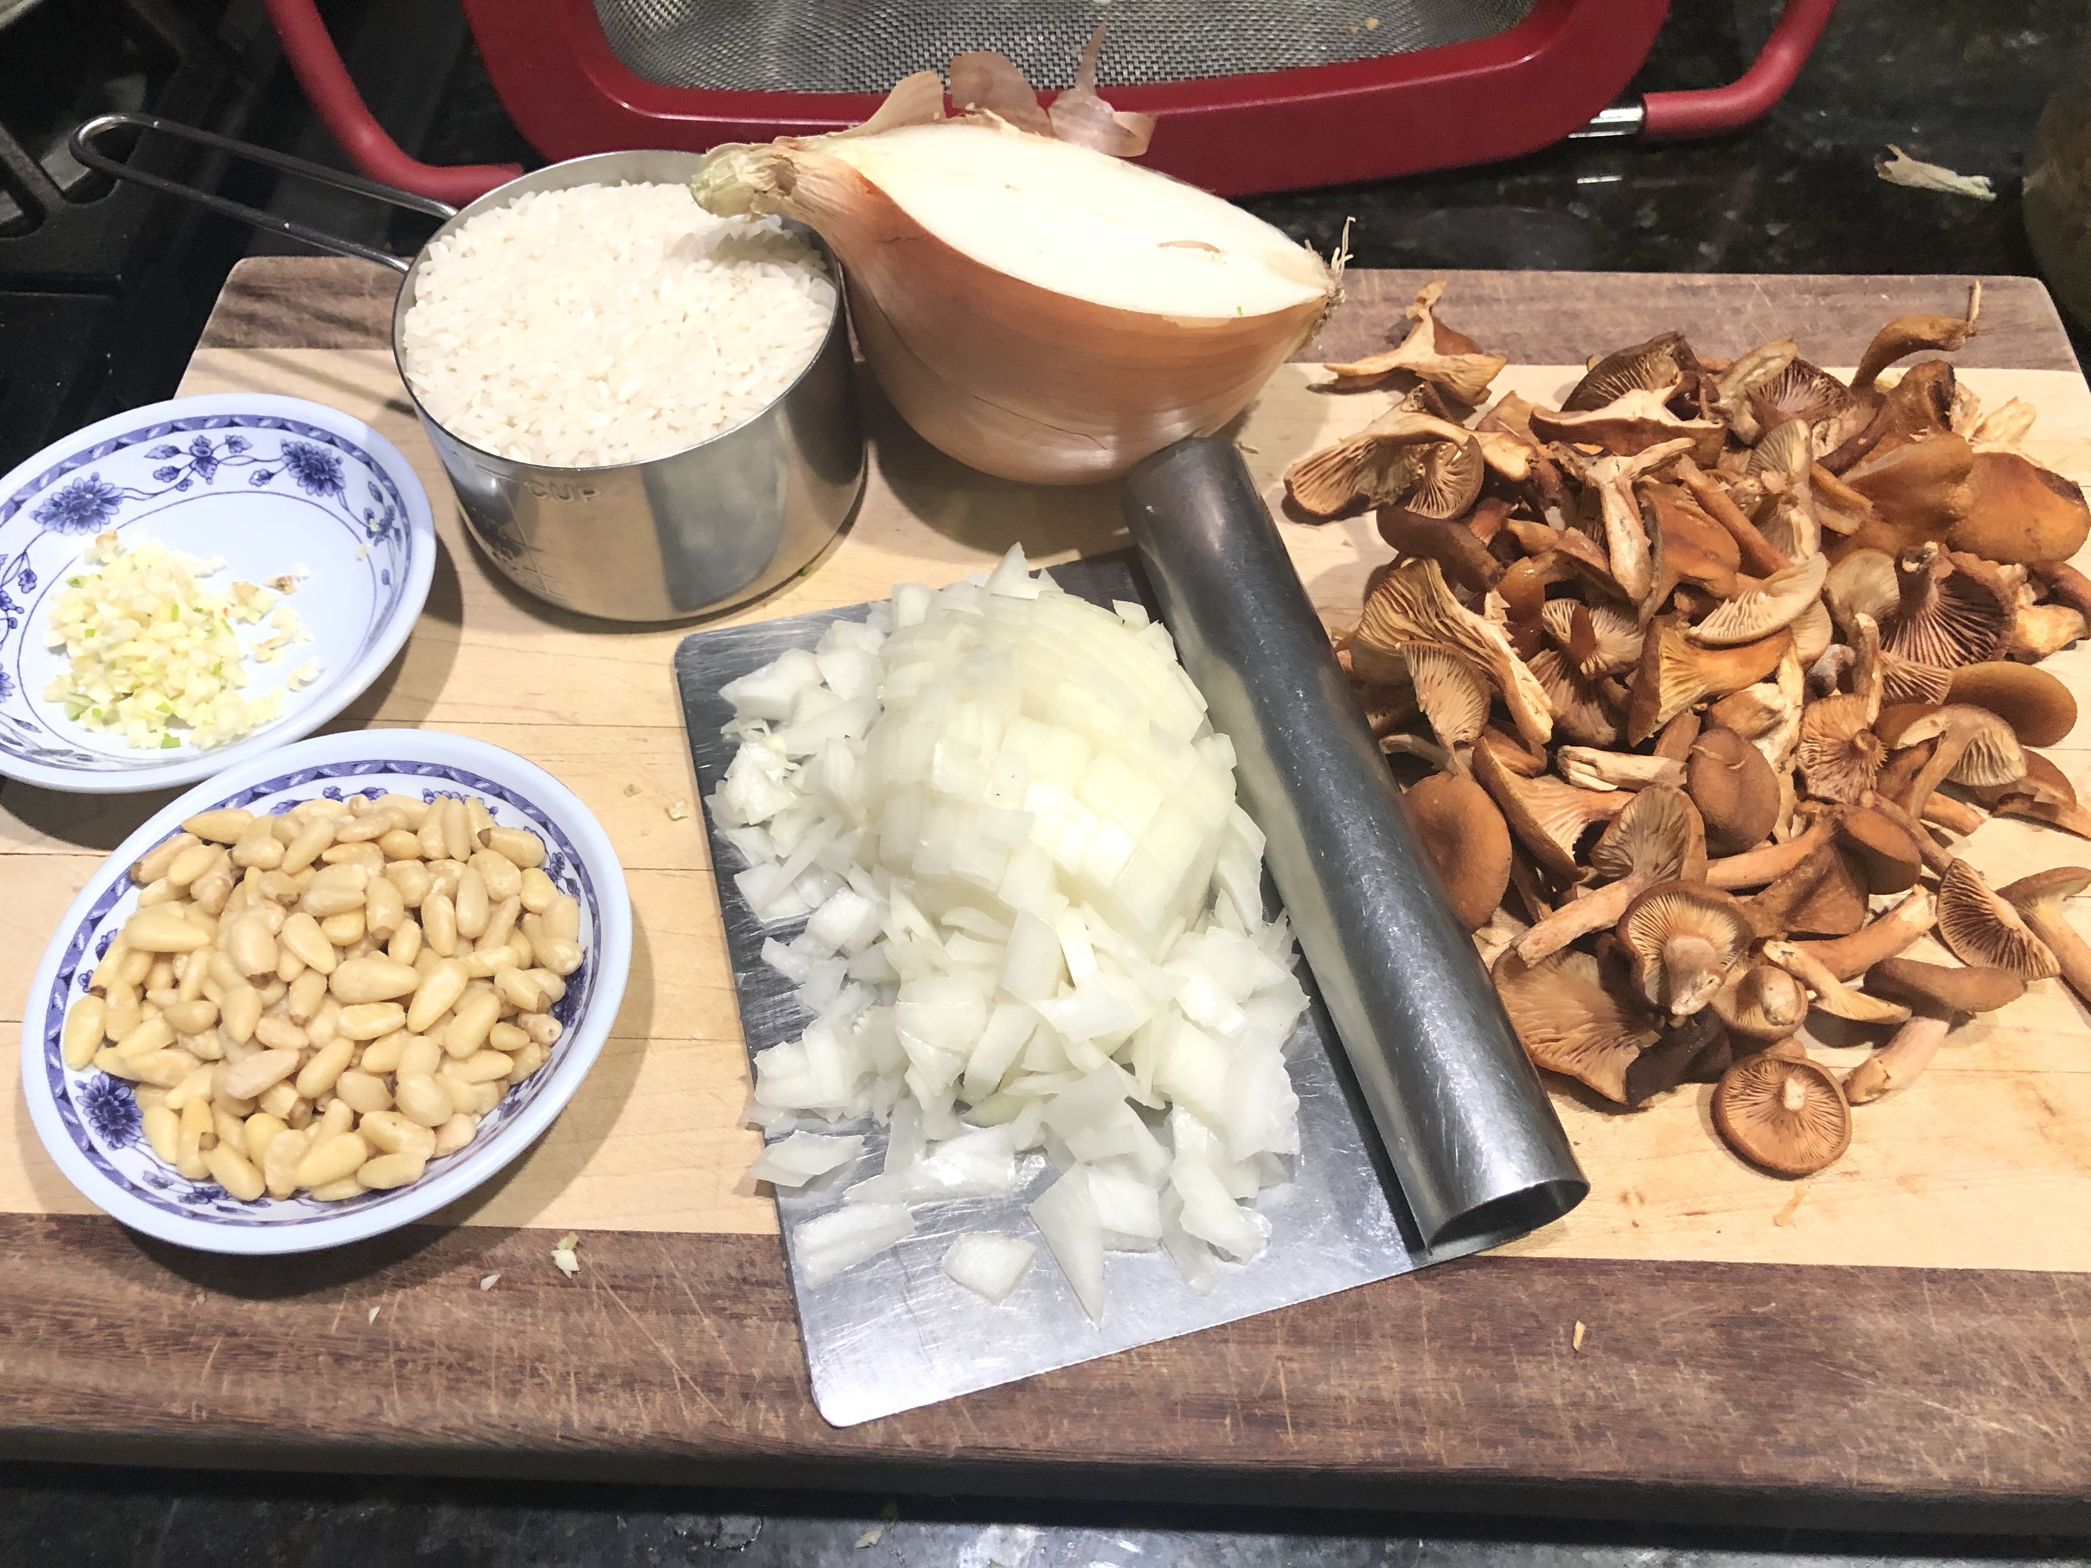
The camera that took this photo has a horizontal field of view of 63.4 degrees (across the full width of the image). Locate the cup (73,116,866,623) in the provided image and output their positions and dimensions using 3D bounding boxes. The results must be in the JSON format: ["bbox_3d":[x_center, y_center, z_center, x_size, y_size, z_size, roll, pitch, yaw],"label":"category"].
[{"bbox_3d":[-0.116,-0.092,0.344,0.164,0.045,0.084,20,62,12],"label":"cup"}]

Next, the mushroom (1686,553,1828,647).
[{"bbox_3d":[0.126,-0.033,0.299,0.026,0.010,0.017,-31,24,0],"label":"mushroom"}]

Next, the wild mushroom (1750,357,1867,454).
[{"bbox_3d":[0.150,-0.074,0.334,0.023,0.013,0.019,-2,69,5],"label":"wild mushroom"}]

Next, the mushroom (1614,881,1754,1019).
[{"bbox_3d":[0.103,0.027,0.275,0.021,0.021,0.019,7,23,16],"label":"mushroom"}]

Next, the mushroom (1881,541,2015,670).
[{"bbox_3d":[0.162,-0.032,0.304,0.023,0.016,0.022,-4,59,6],"label":"mushroom"}]

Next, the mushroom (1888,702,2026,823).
[{"bbox_3d":[0.159,-0.004,0.295,0.022,0.016,0.022,25,72,0],"label":"mushroom"}]

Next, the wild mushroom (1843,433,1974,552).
[{"bbox_3d":[0.163,-0.055,0.320,0.025,0.017,0.021,8,55,-12],"label":"wild mushroom"}]

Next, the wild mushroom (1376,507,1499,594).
[{"bbox_3d":[0.073,-0.044,0.318,0.024,0.016,0.014,37,49,0],"label":"wild mushroom"}]

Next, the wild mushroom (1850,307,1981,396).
[{"bbox_3d":[0.179,-0.089,0.349,0.028,0.012,0.012,-31,24,2],"label":"wild mushroom"}]

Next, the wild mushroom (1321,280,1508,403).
[{"bbox_3d":[0.078,-0.093,0.356,0.037,0.019,0.018,1,57,2],"label":"wild mushroom"}]

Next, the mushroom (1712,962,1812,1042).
[{"bbox_3d":[0.113,0.035,0.268,0.014,0.014,0.014,0,83,9],"label":"mushroom"}]

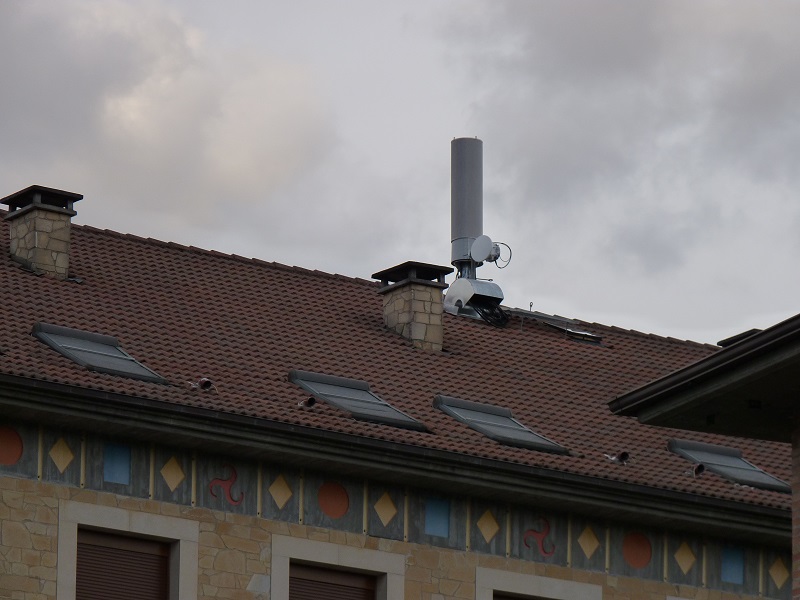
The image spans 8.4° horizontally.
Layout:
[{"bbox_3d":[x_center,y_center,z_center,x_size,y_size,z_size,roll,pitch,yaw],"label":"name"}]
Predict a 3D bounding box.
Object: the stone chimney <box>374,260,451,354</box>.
[{"bbox_3d":[0.169,0.166,73.298,0.715,1.135,0.916,11,-19,-33],"label":"stone chimney"}]

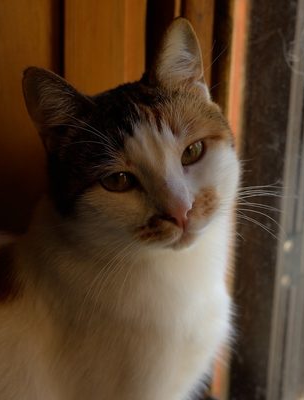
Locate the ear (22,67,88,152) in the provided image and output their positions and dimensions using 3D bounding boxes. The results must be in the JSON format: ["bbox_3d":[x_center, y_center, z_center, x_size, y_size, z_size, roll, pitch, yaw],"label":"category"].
[{"bbox_3d":[-0.057,-0.054,0.498,0.033,0.045,0.020,-38,2,21],"label":"ear"}]

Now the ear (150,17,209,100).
[{"bbox_3d":[0.016,-0.086,0.505,0.032,0.047,0.020,2,2,-23],"label":"ear"}]

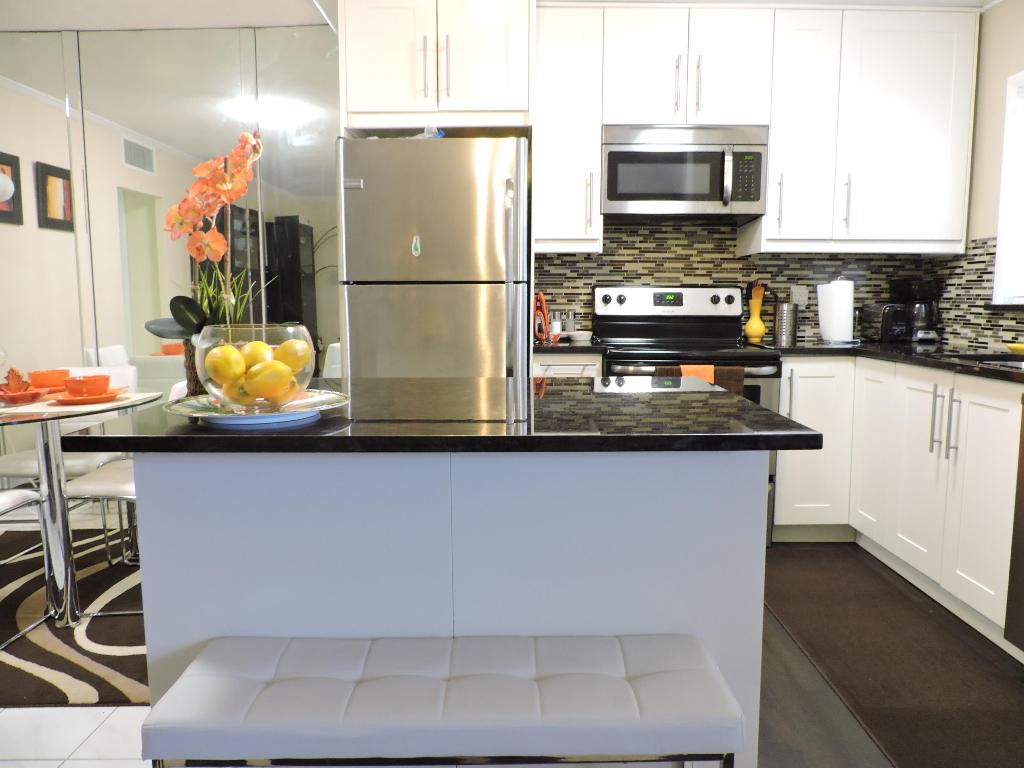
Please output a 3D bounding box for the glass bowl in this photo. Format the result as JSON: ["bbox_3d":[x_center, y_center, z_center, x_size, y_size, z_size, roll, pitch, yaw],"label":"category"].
[{"bbox_3d":[-0.448,-0.028,1.245,0.206,0.148,0.206,0,7,-1],"label":"glass bowl"}]

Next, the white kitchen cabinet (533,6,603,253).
[{"bbox_3d":[0.252,-1.145,3.358,0.300,1.060,0.365,0,7,-1],"label":"white kitchen cabinet"}]

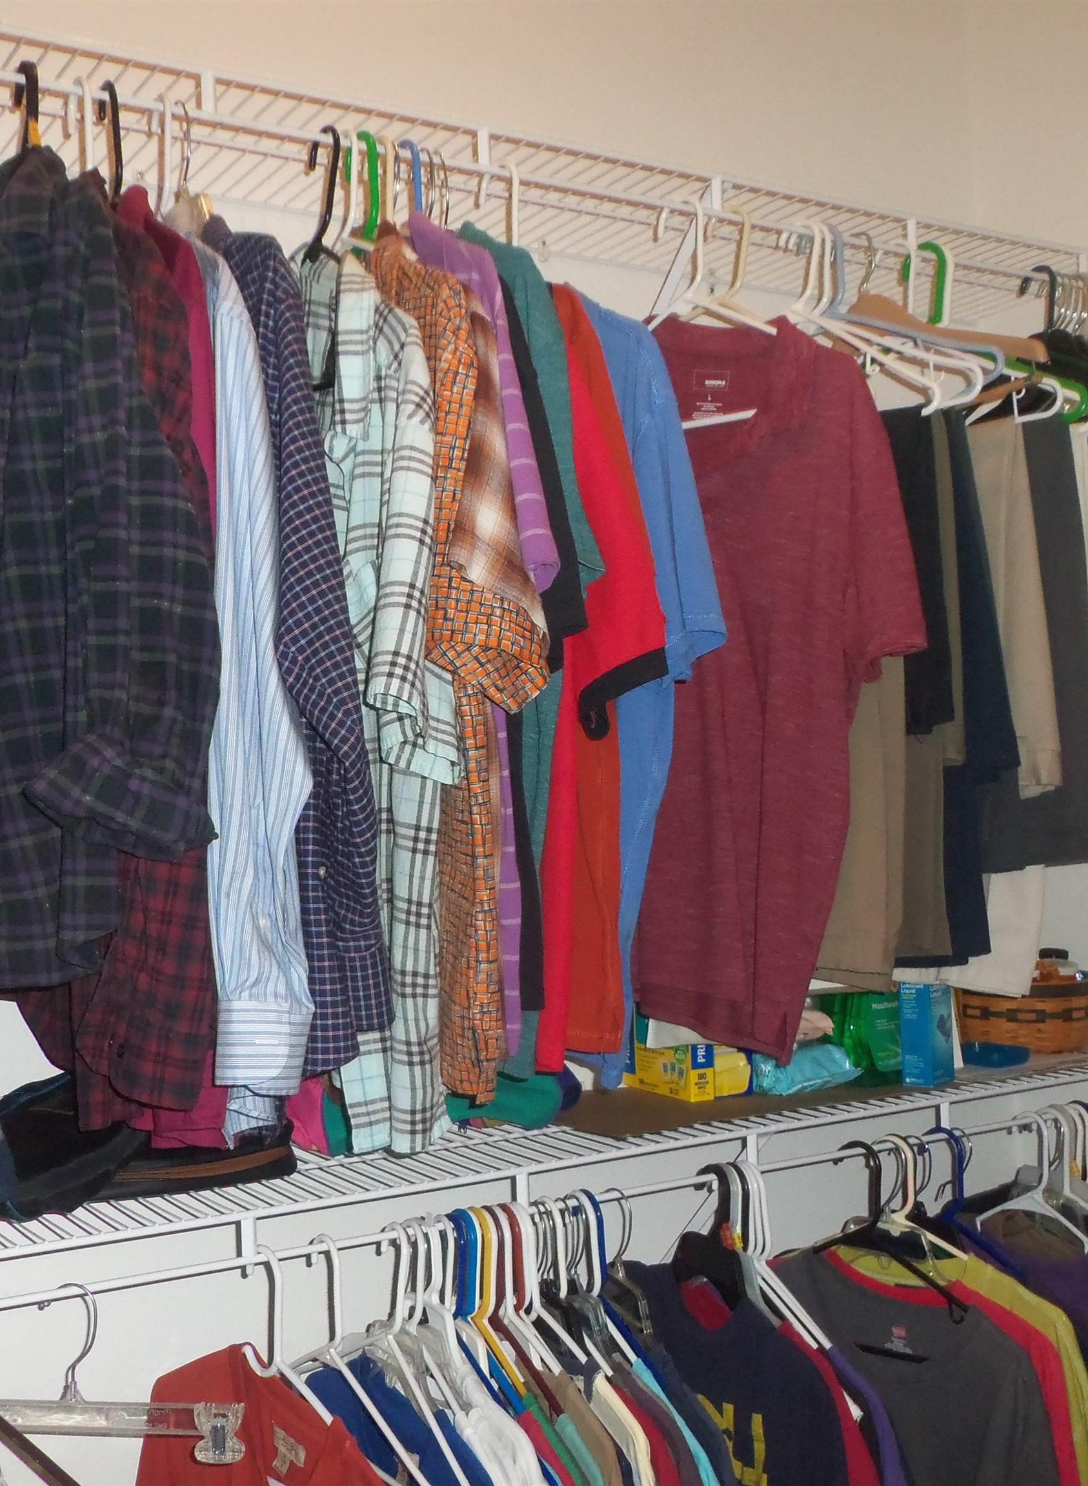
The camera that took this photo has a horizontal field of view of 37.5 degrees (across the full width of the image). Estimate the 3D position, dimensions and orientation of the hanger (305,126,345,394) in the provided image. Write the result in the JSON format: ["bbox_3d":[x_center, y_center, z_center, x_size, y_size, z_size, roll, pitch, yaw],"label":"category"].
[{"bbox_3d":[-0.209,-0.483,1.587,0.020,0.256,0.414,0,-1,-34],"label":"hanger"}]

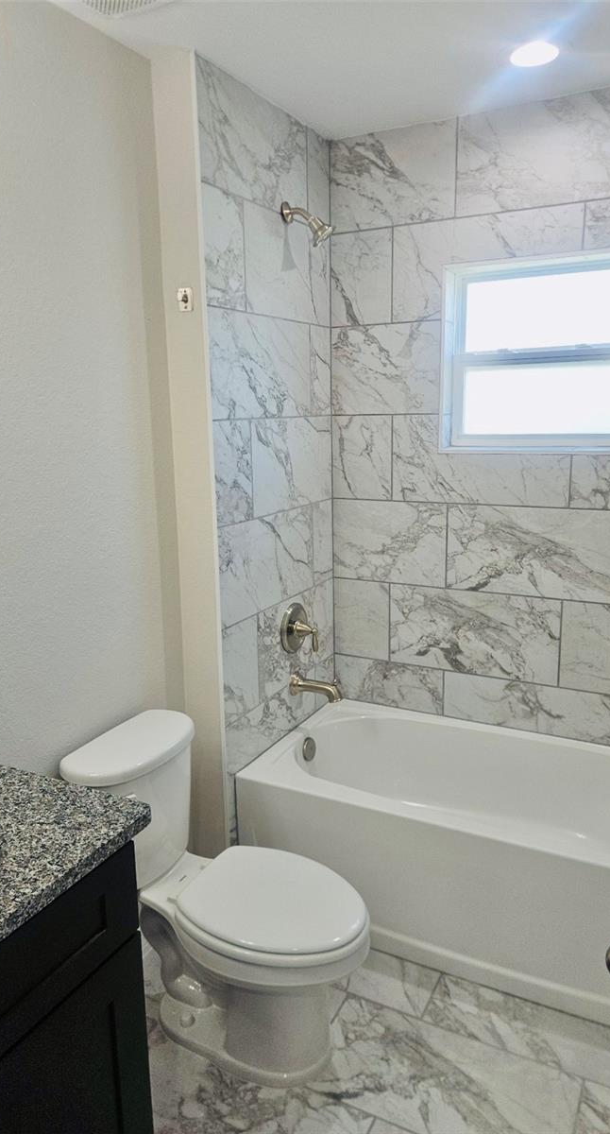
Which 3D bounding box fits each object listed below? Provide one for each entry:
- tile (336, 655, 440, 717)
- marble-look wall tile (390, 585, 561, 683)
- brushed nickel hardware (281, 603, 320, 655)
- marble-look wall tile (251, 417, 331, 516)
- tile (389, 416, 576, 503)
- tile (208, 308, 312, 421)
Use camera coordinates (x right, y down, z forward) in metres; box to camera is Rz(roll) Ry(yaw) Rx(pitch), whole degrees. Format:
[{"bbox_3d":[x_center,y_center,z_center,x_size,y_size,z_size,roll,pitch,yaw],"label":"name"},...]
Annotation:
[{"bbox_3d":[0.320,0.448,2.888,0.443,0.176,0.010,5,14,27],"label":"tile"},{"bbox_3d":[0.596,0.235,2.694,0.613,0.305,0.010,5,14,27],"label":"marble-look wall tile"},{"bbox_3d":[0.005,0.219,2.616,0.105,0.178,0.178,5,14,28],"label":"brushed nickel hardware"},{"bbox_3d":[-0.033,-0.355,2.563,0.010,0.305,0.561,5,14,28],"label":"marble-look wall tile"},{"bbox_3d":[0.587,-0.367,2.563,0.612,0.305,0.010,5,14,27],"label":"tile"},{"bbox_3d":[-0.125,-0.615,2.319,0.010,0.302,0.590,5,14,28],"label":"tile"}]

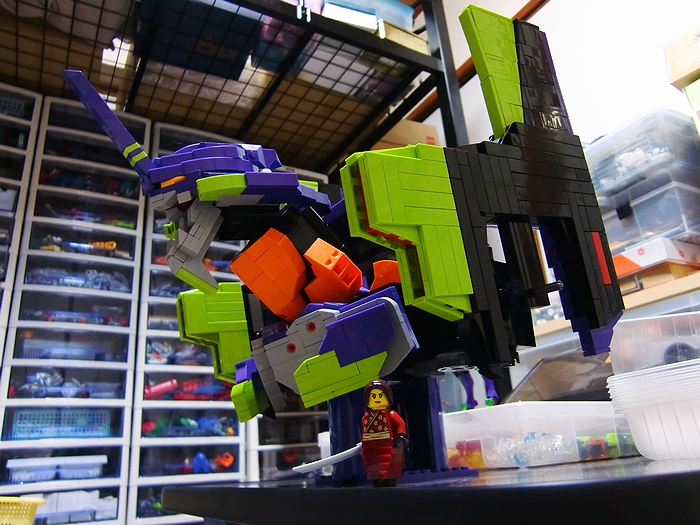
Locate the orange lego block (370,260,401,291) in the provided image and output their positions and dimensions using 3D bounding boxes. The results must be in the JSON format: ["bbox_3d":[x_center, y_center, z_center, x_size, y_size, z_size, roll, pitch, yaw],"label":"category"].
[{"bbox_3d":[0.022,0.008,0.355,0.018,0.017,0.015,-13,-7,-36],"label":"orange lego block"}]

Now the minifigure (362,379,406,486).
[{"bbox_3d":[0.015,0.075,0.249,0.022,0.045,0.012,-17,-23,31],"label":"minifigure"}]

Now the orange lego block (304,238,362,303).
[{"bbox_3d":[-0.010,0.005,0.335,0.033,0.024,0.017,34,-31,-21],"label":"orange lego block"}]

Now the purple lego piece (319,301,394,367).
[{"bbox_3d":[0.004,0.040,0.313,0.038,0.025,0.010,-15,-6,-36],"label":"purple lego piece"}]

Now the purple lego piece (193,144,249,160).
[{"bbox_3d":[-0.076,-0.064,0.330,0.033,0.009,0.008,-9,-9,-36],"label":"purple lego piece"}]

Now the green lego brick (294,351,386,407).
[{"bbox_3d":[-0.004,0.063,0.303,0.047,0.022,0.010,-12,-8,-36],"label":"green lego brick"}]

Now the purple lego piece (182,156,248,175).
[{"bbox_3d":[-0.076,-0.054,0.320,0.037,0.009,0.008,-9,-9,-36],"label":"purple lego piece"}]

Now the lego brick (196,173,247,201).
[{"bbox_3d":[-0.073,-0.043,0.320,0.028,0.011,0.014,-8,-10,-35],"label":"lego brick"}]

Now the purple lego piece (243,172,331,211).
[{"bbox_3d":[-0.039,-0.042,0.336,0.050,0.016,0.018,-3,-13,-35],"label":"purple lego piece"}]

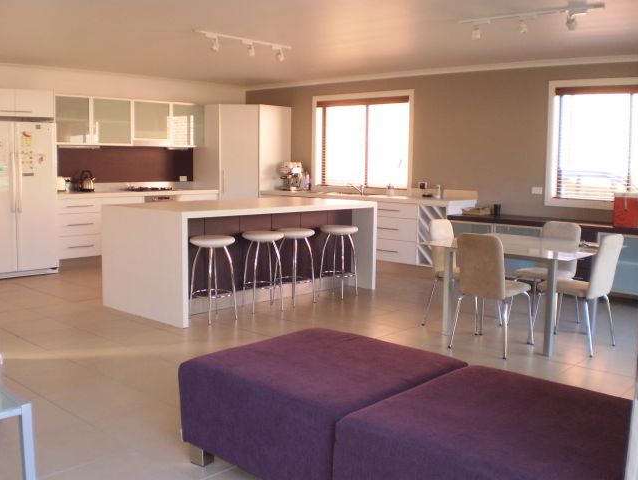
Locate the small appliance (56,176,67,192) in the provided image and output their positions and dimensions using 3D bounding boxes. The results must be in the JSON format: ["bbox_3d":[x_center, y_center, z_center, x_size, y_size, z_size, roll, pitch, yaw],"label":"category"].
[{"bbox_3d":[-3.077,-0.654,7.828,0.265,0.184,0.204,7,9,42],"label":"small appliance"}]

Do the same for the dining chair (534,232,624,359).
[{"bbox_3d":[1.928,0.373,5.005,0.541,0.852,0.510,7,9,42],"label":"dining chair"}]

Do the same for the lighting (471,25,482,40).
[{"bbox_3d":[1.234,-1.628,5.215,0.076,0.133,0.087,7,9,42],"label":"lighting"}]

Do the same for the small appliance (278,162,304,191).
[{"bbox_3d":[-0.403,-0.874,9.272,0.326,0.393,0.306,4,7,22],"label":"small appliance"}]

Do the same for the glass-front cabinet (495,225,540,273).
[{"bbox_3d":[2.253,0.114,7.151,0.564,0.557,0.550,7,9,42],"label":"glass-front cabinet"}]

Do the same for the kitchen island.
[{"bbox_3d":[-0.672,0.103,6.537,1.193,0.918,2.499,7,9,42],"label":"kitchen island"}]

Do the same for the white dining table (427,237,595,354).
[{"bbox_3d":[1.613,0.398,5.225,1.153,0.734,1.193,7,9,42],"label":"white dining table"}]

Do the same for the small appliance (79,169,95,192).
[{"bbox_3d":[-2.779,-0.706,8.015,0.204,0.255,0.194,-2,7,-25],"label":"small appliance"}]

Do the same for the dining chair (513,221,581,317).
[{"bbox_3d":[1.950,0.285,5.717,0.461,0.880,0.536,7,9,42],"label":"dining chair"}]

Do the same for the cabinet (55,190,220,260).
[{"bbox_3d":[-2.468,-0.235,8.849,0.600,0.821,2.351,7,9,42],"label":"cabinet"}]

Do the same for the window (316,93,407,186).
[{"bbox_3d":[0.550,-1.286,8.833,1.612,1.193,0.102,7,9,42],"label":"window"}]

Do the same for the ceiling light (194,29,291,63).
[{"bbox_3d":[-0.697,-1.817,6.311,0.112,0.158,1.173,7,9,42],"label":"ceiling light"}]

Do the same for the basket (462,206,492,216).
[{"bbox_3d":[1.804,-0.319,7.484,0.347,0.102,0.265,7,9,42],"label":"basket"}]

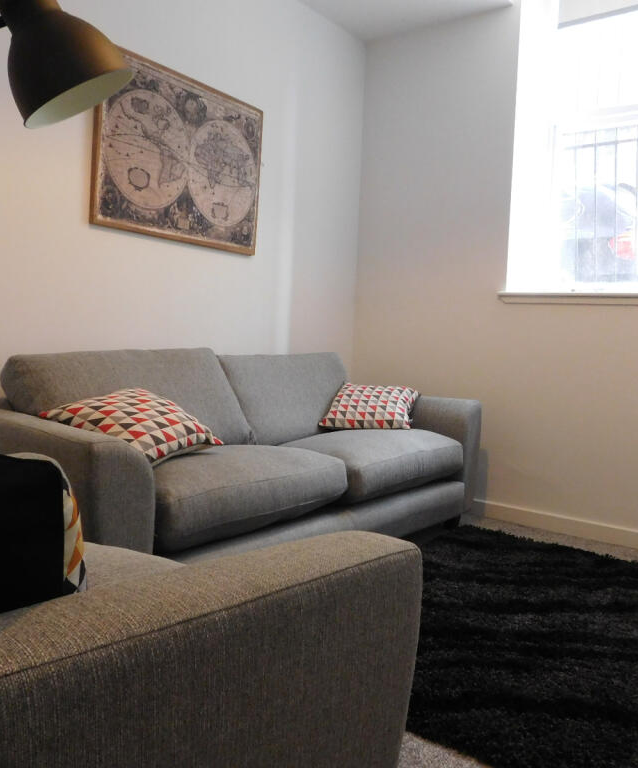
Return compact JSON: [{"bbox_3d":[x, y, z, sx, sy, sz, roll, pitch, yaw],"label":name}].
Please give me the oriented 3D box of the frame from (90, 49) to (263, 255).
[{"bbox_3d":[-0.549,-0.923,2.822,0.022,0.653,0.888,6,5,36],"label":"frame"}]

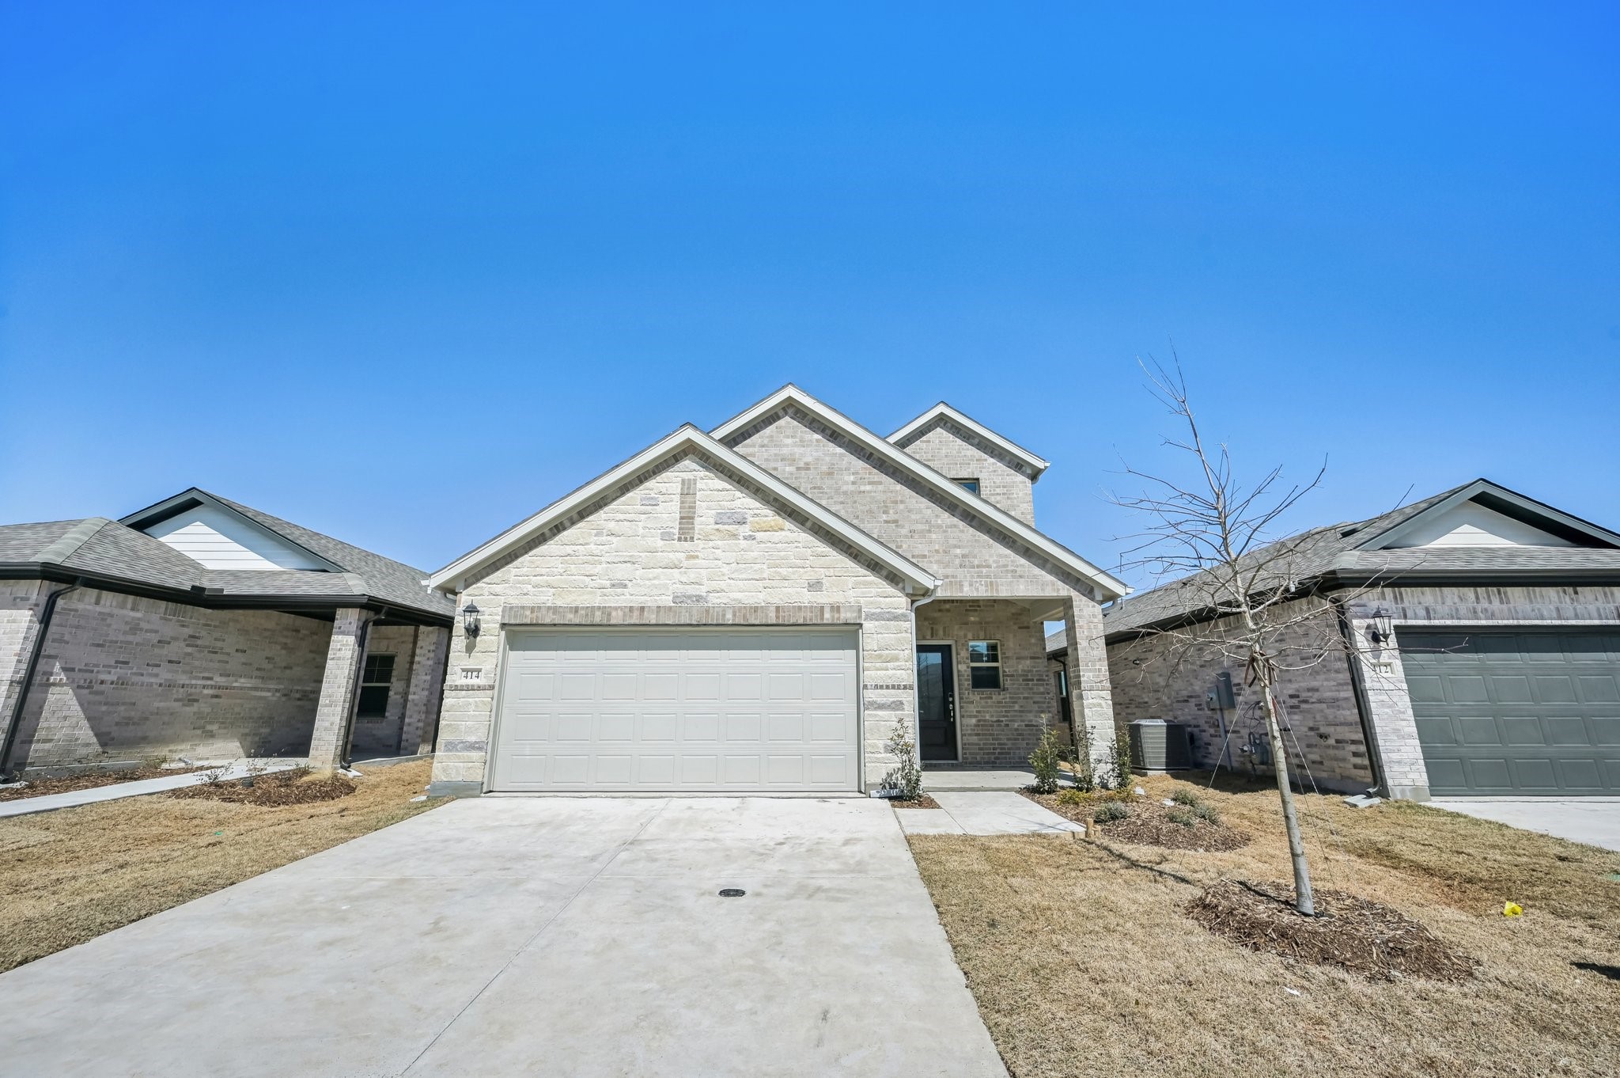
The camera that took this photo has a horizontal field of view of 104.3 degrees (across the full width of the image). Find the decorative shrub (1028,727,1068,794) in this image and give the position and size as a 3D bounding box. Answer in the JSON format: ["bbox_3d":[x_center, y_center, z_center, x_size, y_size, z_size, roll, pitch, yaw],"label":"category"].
[{"bbox_3d":[3.159,2.903,8.336,0.536,0.905,0.520,0,-15,0],"label":"decorative shrub"}]

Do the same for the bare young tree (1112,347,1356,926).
[{"bbox_3d":[3.384,0.474,4.786,2.155,4.264,2.000,0,-15,0],"label":"bare young tree"}]

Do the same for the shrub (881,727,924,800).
[{"bbox_3d":[1.159,2.805,7.897,0.556,0.901,0.520,0,-15,0],"label":"shrub"}]

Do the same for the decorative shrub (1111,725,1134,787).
[{"bbox_3d":[4.213,2.922,8.486,0.380,0.825,0.380,0,-15,0],"label":"decorative shrub"}]

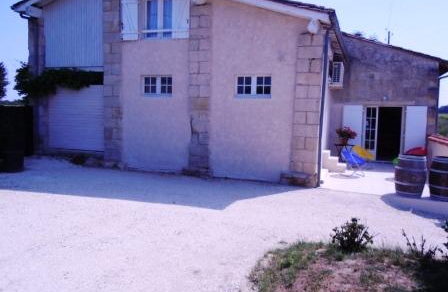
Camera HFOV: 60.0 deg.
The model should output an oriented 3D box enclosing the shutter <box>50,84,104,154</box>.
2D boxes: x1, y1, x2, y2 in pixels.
[{"bbox_3d":[-4.949,-0.963,13.027,2.400,2.120,0.100,4,6,22],"label":"shutter"}]

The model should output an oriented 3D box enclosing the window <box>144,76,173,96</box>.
[{"bbox_3d":[-1.918,-1.758,11.399,0.963,0.608,0.120,3,6,20],"label":"window"}]

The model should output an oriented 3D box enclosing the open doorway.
[{"bbox_3d":[6.439,-0.453,15.107,0.900,2.115,0.150,3,6,20],"label":"open doorway"}]

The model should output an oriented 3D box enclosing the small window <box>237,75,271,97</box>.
[{"bbox_3d":[0.846,-1.623,10.559,1.000,0.560,0.090,4,6,22],"label":"small window"}]

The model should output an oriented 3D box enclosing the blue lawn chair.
[{"bbox_3d":[4.032,0.506,12.045,0.700,0.740,0.640,5,7,32],"label":"blue lawn chair"}]

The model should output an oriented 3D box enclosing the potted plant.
[{"bbox_3d":[4.506,-0.367,14.260,0.721,0.676,0.649,3,6,20],"label":"potted plant"}]

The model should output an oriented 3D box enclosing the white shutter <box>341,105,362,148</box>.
[{"bbox_3d":[5.101,-0.523,15.377,0.730,2.120,0.050,4,6,22],"label":"white shutter"}]

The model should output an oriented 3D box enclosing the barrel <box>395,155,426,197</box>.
[{"bbox_3d":[4.379,0.704,9.107,0.680,0.930,0.680,3,6,20],"label":"barrel"}]

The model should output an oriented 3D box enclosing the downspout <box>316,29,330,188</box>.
[{"bbox_3d":[2.499,-0.891,9.725,0.110,3.909,0.110,3,6,20],"label":"downspout"}]

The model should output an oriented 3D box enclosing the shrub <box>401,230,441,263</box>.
[{"bbox_3d":[2.400,1.214,4.726,0.434,0.391,0.369,3,6,20],"label":"shrub"}]

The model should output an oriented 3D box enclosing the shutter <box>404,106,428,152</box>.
[{"bbox_3d":[7.206,-0.438,14.521,0.730,2.120,0.050,4,6,22],"label":"shutter"}]

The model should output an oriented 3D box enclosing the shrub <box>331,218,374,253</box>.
[{"bbox_3d":[1.640,1.147,4.991,0.522,0.439,0.496,3,6,20],"label":"shrub"}]

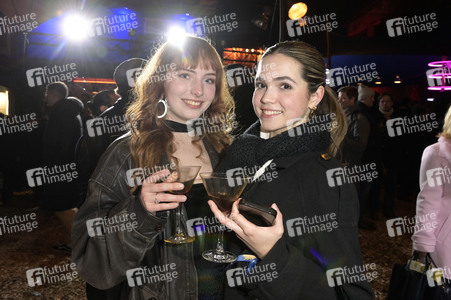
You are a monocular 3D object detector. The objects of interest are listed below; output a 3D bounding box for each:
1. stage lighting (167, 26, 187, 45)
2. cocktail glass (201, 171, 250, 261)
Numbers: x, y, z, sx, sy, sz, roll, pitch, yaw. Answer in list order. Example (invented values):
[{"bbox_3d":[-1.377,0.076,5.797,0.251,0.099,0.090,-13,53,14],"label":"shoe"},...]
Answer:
[{"bbox_3d":[-0.979,-2.287,6.000,0.360,0.360,0.360,-1,19,-8],"label":"stage lighting"},{"bbox_3d":[-0.006,0.134,0.605,0.097,0.161,0.097,4,2,0],"label":"cocktail glass"}]

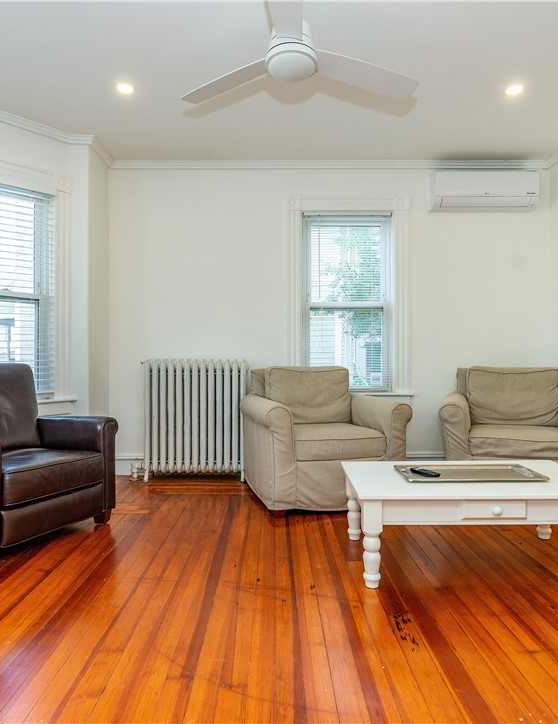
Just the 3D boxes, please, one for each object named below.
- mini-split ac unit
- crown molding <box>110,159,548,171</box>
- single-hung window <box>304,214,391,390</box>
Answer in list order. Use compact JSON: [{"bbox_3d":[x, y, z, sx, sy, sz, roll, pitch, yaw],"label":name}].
[{"bbox_3d":[1.675,-1.380,3.955,0.840,0.305,0.190,0,0,0],"label":"mini-split ac unit"},{"bbox_3d":[0.425,-1.650,4.020,3.690,0.085,0.065,0,0,0],"label":"crown molding"},{"bbox_3d":[0.580,-0.507,4.080,0.740,1.490,0.100,0,0,0],"label":"single-hung window"}]

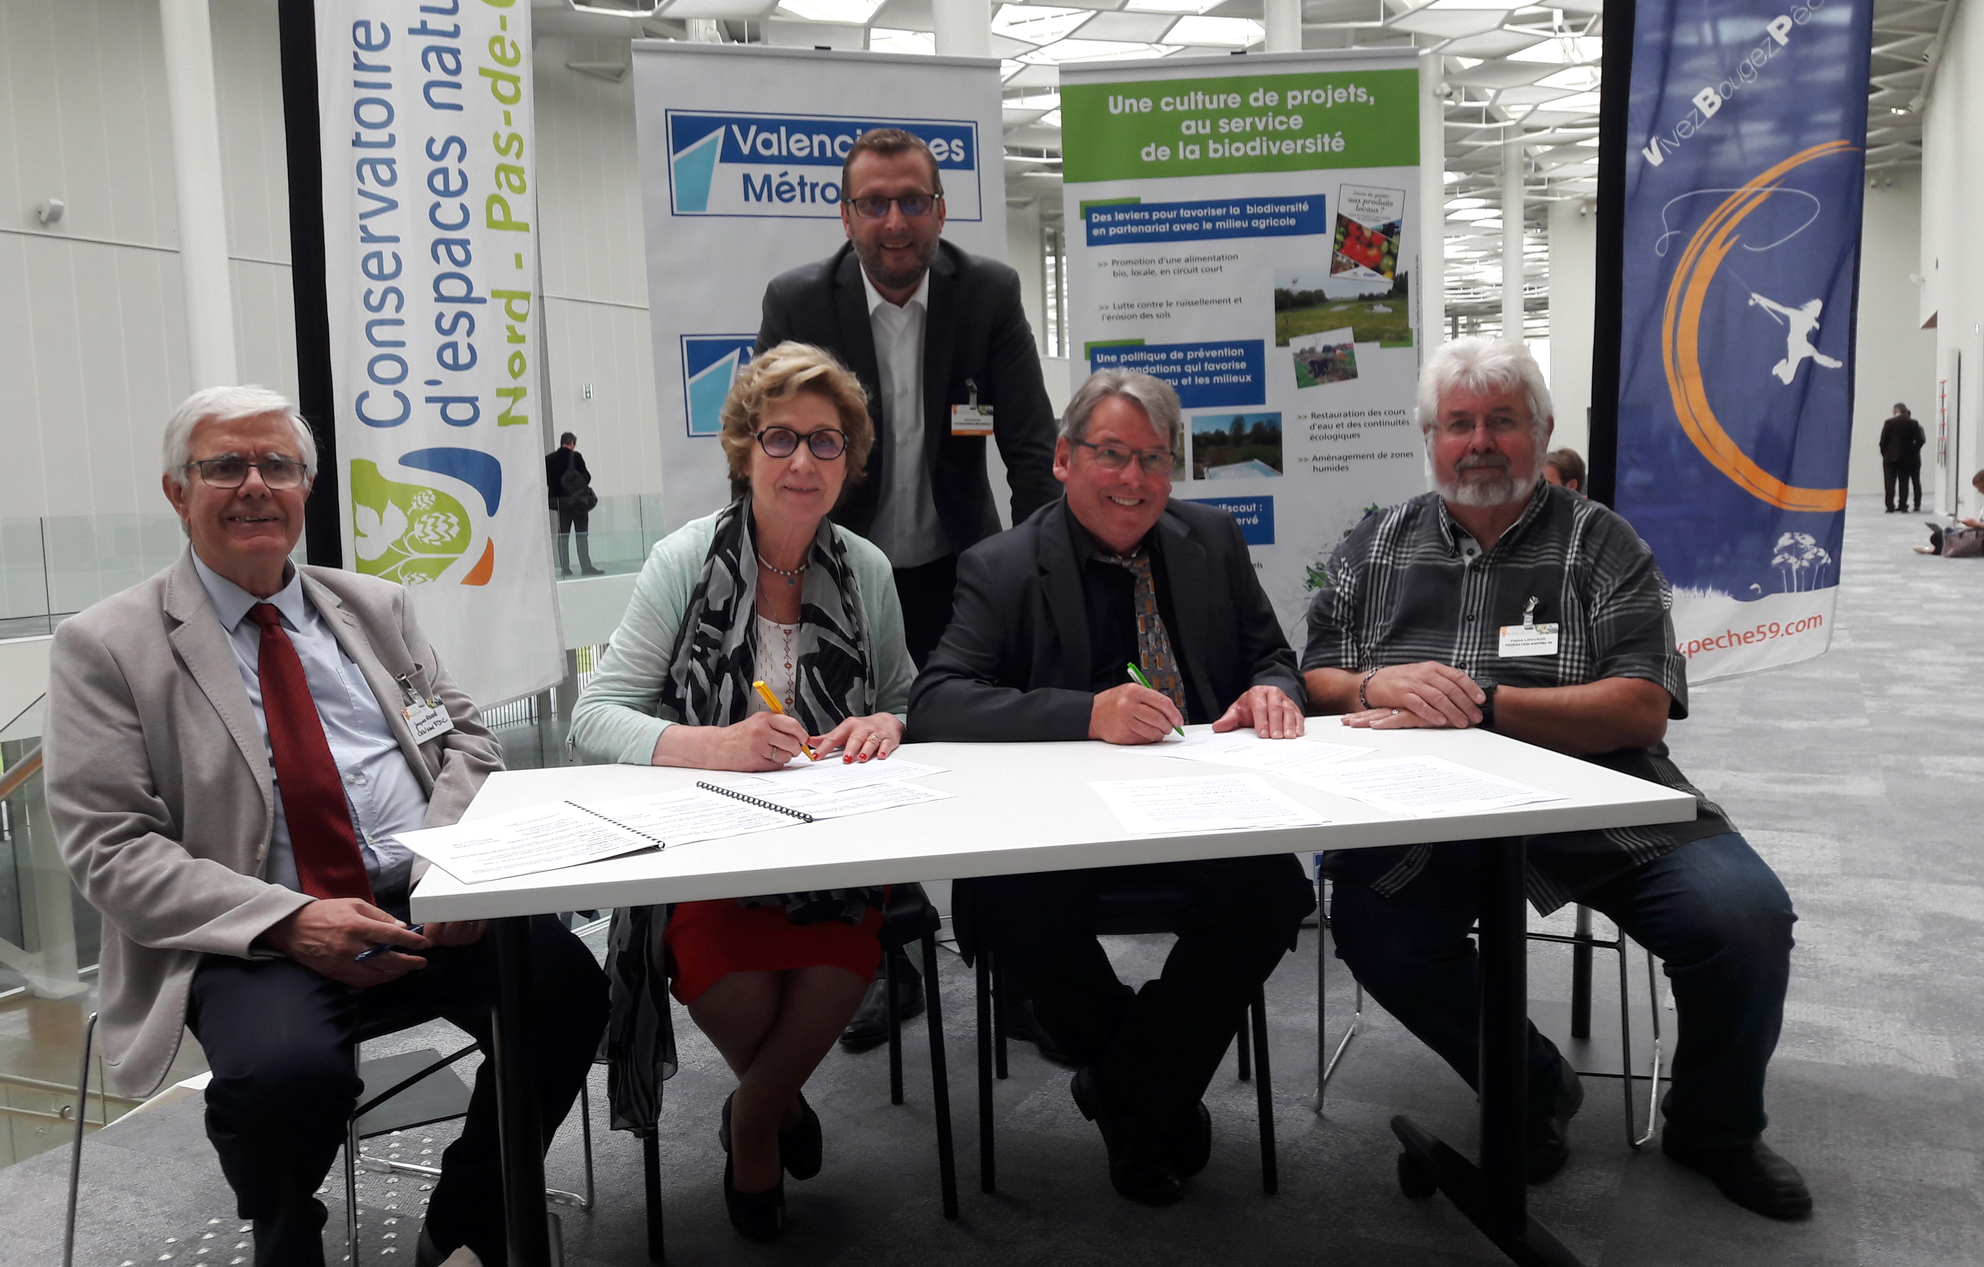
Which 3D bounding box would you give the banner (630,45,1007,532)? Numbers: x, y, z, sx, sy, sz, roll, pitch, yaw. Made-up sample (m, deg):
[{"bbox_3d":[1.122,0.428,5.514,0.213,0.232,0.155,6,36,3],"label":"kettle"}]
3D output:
[{"bbox_3d":[-0.345,-0.282,3.760,0.850,2.100,0.200,-4,6,-18],"label":"banner"}]

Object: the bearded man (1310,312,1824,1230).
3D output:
[{"bbox_3d":[0.847,0.186,2.604,0.720,1.320,0.780,-1,6,14],"label":"bearded man"}]

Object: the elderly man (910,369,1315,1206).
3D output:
[{"bbox_3d":[0.173,0.243,2.467,0.570,1.280,0.700,-2,6,-3],"label":"elderly man"}]

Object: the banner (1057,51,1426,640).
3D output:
[{"bbox_3d":[0.615,-0.306,3.831,0.840,2.070,0.200,-2,6,2],"label":"banner"}]

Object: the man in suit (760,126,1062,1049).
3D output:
[{"bbox_3d":[-0.156,-0.016,2.953,0.540,1.720,0.700,-2,6,-3],"label":"man in suit"}]

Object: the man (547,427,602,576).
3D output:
[{"bbox_3d":[-5.317,-1.606,20.223,0.550,1.770,0.420,1,6,27],"label":"man"}]

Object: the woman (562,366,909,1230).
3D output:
[{"bbox_3d":[-0.372,0.241,2.415,0.520,1.330,0.700,-3,6,-9],"label":"woman"}]

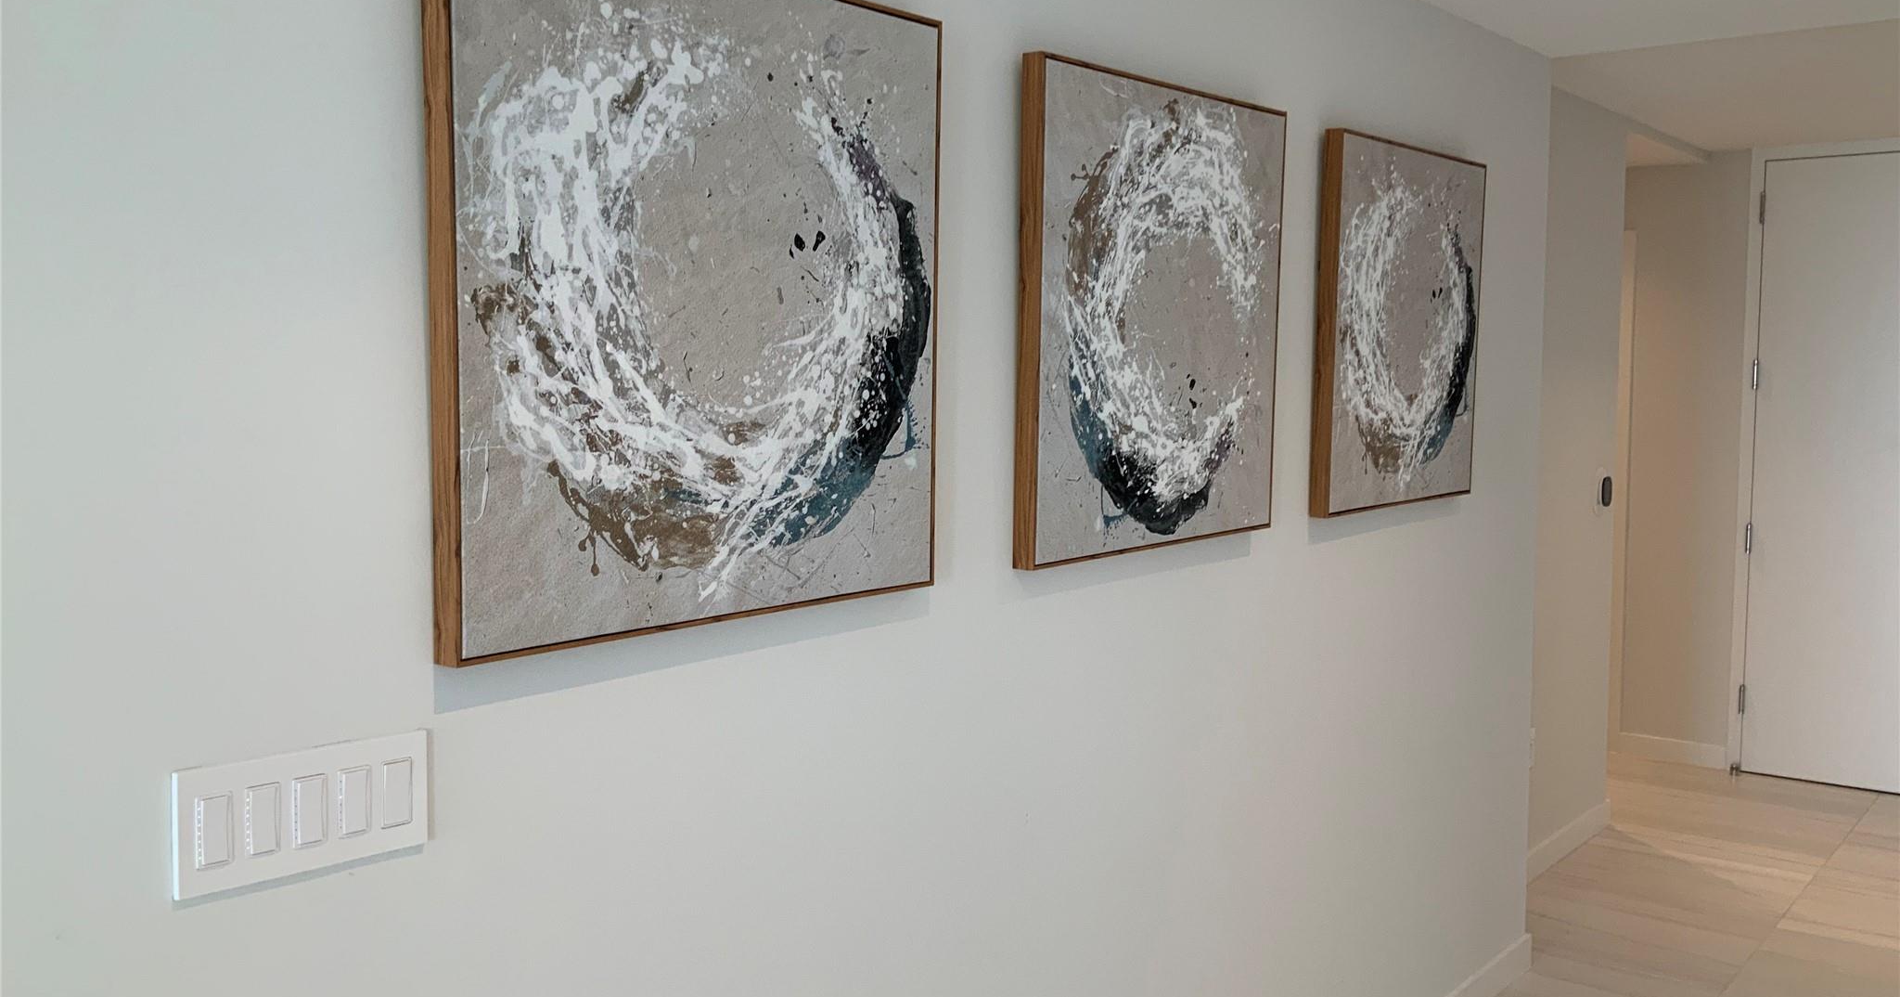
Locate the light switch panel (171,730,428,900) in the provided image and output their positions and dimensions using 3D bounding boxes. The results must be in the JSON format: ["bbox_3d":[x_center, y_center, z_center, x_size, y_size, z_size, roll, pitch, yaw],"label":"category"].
[{"bbox_3d":[-0.611,0.297,1.518,0.011,0.118,0.254,5,7,38],"label":"light switch panel"}]

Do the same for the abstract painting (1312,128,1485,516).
[{"bbox_3d":[0.981,-0.365,3.431,0.040,0.760,0.760,5,7,38],"label":"abstract painting"}]

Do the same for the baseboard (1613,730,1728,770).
[{"bbox_3d":[3.038,1.066,6.715,0.435,0.096,0.016,5,7,38],"label":"baseboard"}]

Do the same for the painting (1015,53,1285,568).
[{"bbox_3d":[0.354,-0.296,2.647,0.040,0.760,0.760,5,7,38],"label":"painting"}]

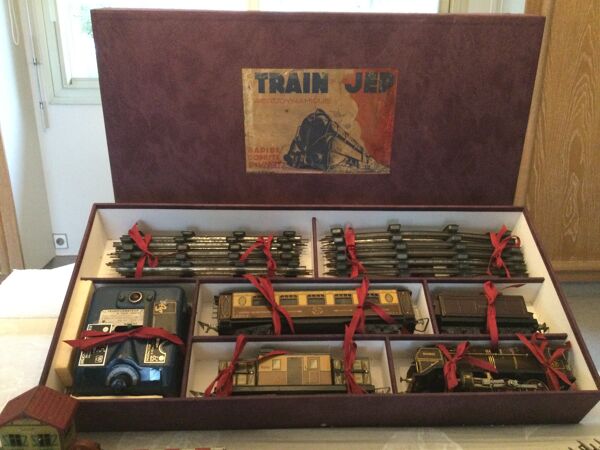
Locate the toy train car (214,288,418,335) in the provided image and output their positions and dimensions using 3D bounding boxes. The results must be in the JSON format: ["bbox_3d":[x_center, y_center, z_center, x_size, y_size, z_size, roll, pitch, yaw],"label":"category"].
[{"bbox_3d":[0.028,0.159,0.889,0.330,0.062,0.095,0,47,-3],"label":"toy train car"}]

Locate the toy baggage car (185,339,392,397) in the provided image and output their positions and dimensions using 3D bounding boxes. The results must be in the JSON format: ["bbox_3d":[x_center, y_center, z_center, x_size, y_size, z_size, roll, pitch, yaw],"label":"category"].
[{"bbox_3d":[-0.009,0.196,0.673,0.218,0.056,0.074,0,47,-4],"label":"toy baggage car"}]

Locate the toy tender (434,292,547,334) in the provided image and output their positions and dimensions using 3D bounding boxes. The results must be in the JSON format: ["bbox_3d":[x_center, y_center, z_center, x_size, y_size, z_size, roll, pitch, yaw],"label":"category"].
[{"bbox_3d":[0.313,0.164,0.903,0.179,0.062,0.086,0,47,-3],"label":"toy tender"}]

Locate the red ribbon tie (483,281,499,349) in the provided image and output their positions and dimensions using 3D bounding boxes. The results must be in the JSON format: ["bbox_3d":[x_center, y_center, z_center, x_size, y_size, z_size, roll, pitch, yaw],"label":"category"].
[{"bbox_3d":[0.309,0.143,0.869,0.022,0.029,0.126,9,47,5],"label":"red ribbon tie"}]

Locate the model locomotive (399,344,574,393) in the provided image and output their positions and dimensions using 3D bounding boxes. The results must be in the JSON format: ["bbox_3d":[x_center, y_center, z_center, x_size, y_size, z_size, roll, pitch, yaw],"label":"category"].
[{"bbox_3d":[0.281,0.235,0.833,0.270,0.063,0.085,0,47,-3],"label":"model locomotive"}]

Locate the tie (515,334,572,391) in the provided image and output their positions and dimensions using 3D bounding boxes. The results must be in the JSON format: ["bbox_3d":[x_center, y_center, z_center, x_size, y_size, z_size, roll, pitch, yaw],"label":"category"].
[{"bbox_3d":[0.374,0.208,0.818,0.077,0.042,0.086,0,47,-3],"label":"tie"}]

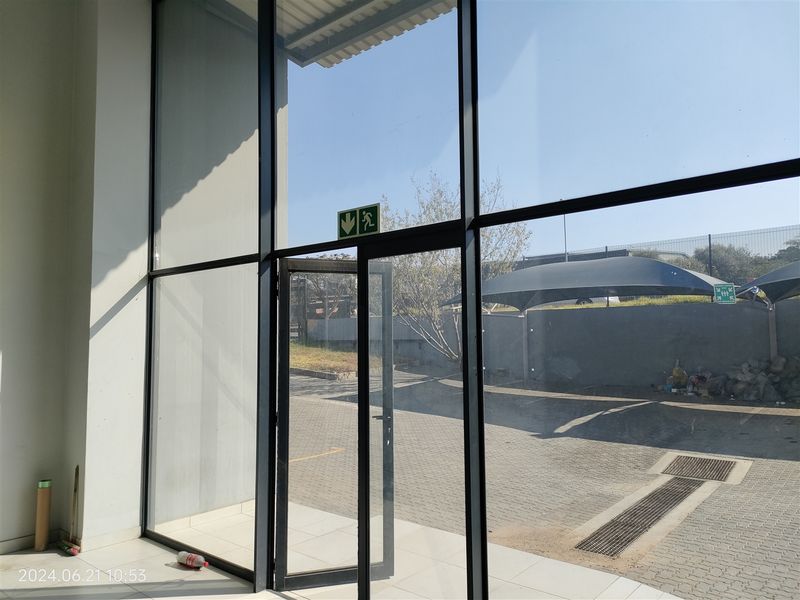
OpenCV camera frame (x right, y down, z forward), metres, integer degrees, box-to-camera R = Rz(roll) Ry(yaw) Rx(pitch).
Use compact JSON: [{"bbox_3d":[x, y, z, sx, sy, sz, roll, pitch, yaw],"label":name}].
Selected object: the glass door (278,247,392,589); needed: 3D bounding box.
[{"bbox_3d":[-0.420,0.801,4.207,0.789,2.149,0.055,1,-5,-19],"label":"glass door"}]

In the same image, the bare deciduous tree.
[{"bbox_3d":[2.019,-1.018,22.300,5.100,6.800,4.700,-1,-5,0],"label":"bare deciduous tree"}]

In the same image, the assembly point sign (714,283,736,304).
[{"bbox_3d":[7.407,-0.141,14.200,0.440,0.440,0.020,-8,-8,34],"label":"assembly point sign"}]

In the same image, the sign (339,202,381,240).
[{"bbox_3d":[-0.247,-0.465,3.739,0.355,0.178,0.015,-5,-6,40],"label":"sign"}]

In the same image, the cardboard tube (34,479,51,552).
[{"bbox_3d":[-2.850,1.712,4.978,0.084,0.540,0.084,0,-5,0],"label":"cardboard tube"}]

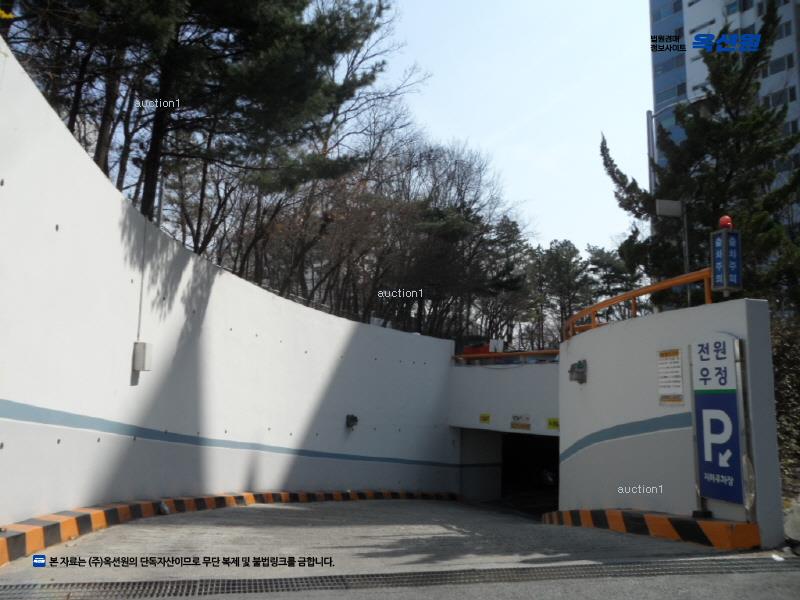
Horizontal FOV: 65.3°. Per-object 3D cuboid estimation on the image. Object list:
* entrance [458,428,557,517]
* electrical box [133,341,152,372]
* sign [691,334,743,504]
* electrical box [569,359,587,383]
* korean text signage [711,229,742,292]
[{"bbox_3d":[3.510,5.097,18.331,1.000,2.400,4.200,7,-9,-42],"label":"entrance"},{"bbox_3d":[-3.806,0.846,9.260,0.170,0.430,0.270,0,-7,2],"label":"electrical box"},{"bbox_3d":[3.204,1.198,6.307,0.090,1.620,0.460,4,-8,-28],"label":"sign"},{"bbox_3d":[2.977,1.188,10.437,0.220,0.370,0.320,1,-7,0],"label":"electrical box"},{"bbox_3d":[3.400,-0.408,6.498,0.190,0.600,0.190,2,-7,-14],"label":"korean text signage"}]

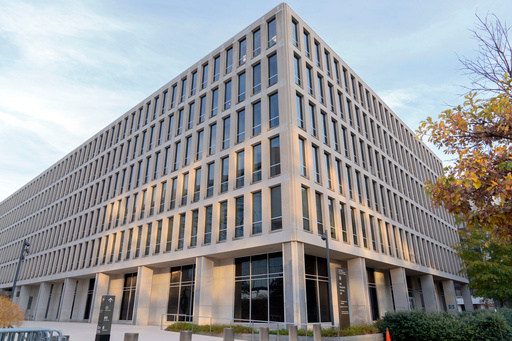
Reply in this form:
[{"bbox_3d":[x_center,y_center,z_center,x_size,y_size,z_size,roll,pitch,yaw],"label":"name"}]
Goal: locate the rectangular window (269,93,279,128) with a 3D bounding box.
[{"bbox_3d":[1.425,-4.684,26.469,1.056,3.025,0.197,-19,-30,38],"label":"rectangular window"}]

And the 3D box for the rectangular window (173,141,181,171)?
[{"bbox_3d":[-7.050,-1.289,31.062,0.972,2.705,0.178,-19,-29,38],"label":"rectangular window"}]

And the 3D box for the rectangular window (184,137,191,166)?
[{"bbox_3d":[-6.297,-1.829,32.456,1.020,3.000,0.200,-19,-30,38],"label":"rectangular window"}]

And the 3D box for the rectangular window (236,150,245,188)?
[{"bbox_3d":[-1.192,-0.087,26.277,1.040,2.970,0.180,-19,-29,38],"label":"rectangular window"}]

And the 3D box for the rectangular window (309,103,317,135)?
[{"bbox_3d":[4.422,-3.959,26.896,0.180,2.970,1.040,-19,-29,38],"label":"rectangular window"}]

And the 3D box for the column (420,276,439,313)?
[{"bbox_3d":[18.211,13.248,35.600,1.102,4.585,0.713,-19,-29,38],"label":"column"}]

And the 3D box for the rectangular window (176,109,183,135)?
[{"bbox_3d":[-6.879,-4.375,31.256,0.920,2.856,0.150,-19,-30,38],"label":"rectangular window"}]

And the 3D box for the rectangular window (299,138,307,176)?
[{"bbox_3d":[2.957,-0.841,21.891,0.150,2.856,0.920,-19,-30,38],"label":"rectangular window"}]

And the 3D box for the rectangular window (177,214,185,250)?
[{"bbox_3d":[-6.532,5.407,30.011,1.056,3.025,0.197,-19,-30,38],"label":"rectangular window"}]

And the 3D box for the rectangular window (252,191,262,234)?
[{"bbox_3d":[0.170,2.741,22.306,0.972,2.705,0.178,-19,-29,38],"label":"rectangular window"}]

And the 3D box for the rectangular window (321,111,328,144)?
[{"bbox_3d":[5.214,-3.263,26.393,0.178,2.705,0.972,-19,-29,38],"label":"rectangular window"}]

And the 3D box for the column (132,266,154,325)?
[{"bbox_3d":[-9.206,10.217,27.990,0.666,4.480,1.085,-19,-29,38],"label":"column"}]

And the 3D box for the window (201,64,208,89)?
[{"bbox_3d":[-5.238,-9.603,35.062,1.056,3.025,0.197,-19,-30,38],"label":"window"}]

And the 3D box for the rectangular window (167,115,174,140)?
[{"bbox_3d":[-8.886,-4.464,36.123,1.020,3.000,0.200,-19,-30,38],"label":"rectangular window"}]

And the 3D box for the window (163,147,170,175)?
[{"bbox_3d":[-9.207,-0.923,35.294,1.056,3.025,0.197,-19,-30,38],"label":"window"}]

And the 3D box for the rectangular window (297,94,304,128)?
[{"bbox_3d":[2.951,-4.028,23.239,0.150,2.856,0.920,-19,-30,38],"label":"rectangular window"}]

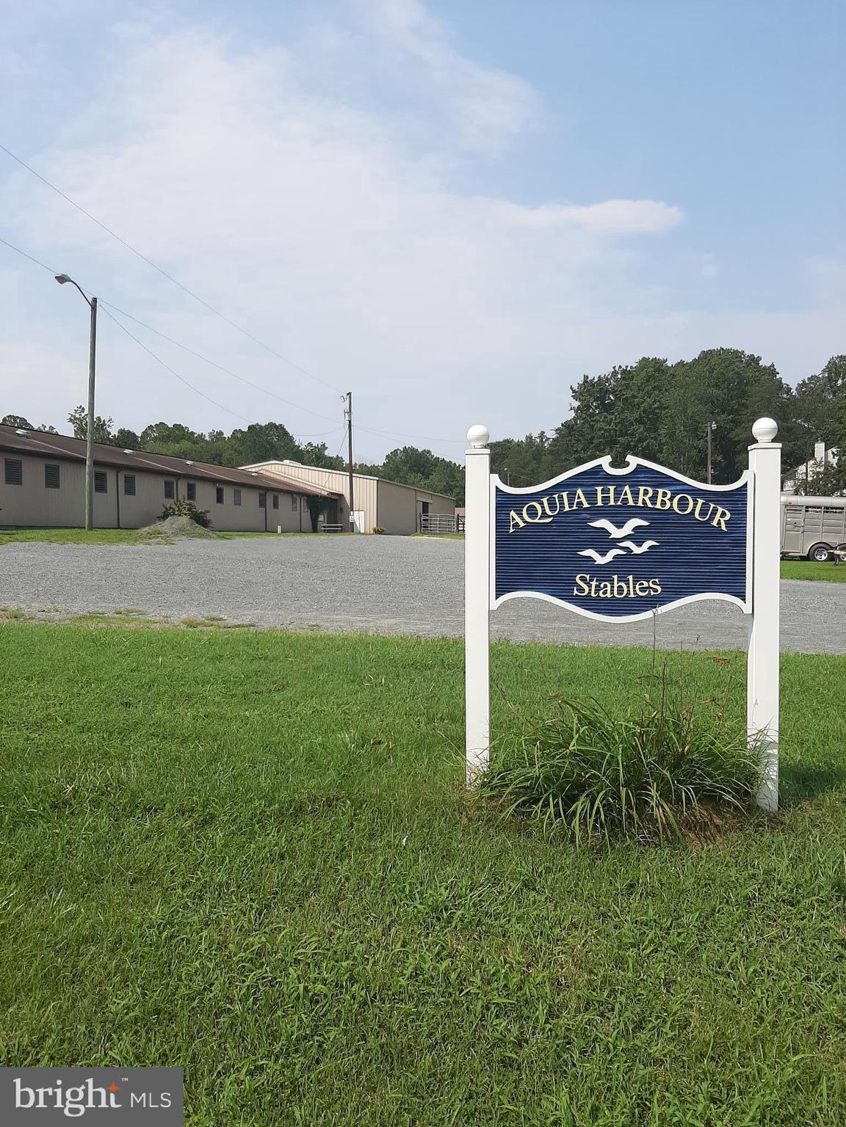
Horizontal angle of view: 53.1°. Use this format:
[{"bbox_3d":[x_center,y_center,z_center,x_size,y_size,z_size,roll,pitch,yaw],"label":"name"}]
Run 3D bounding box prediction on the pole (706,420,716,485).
[{"bbox_3d":[18.759,-5.118,54.871,0.600,8.352,0.300,0,1,11],"label":"pole"}]

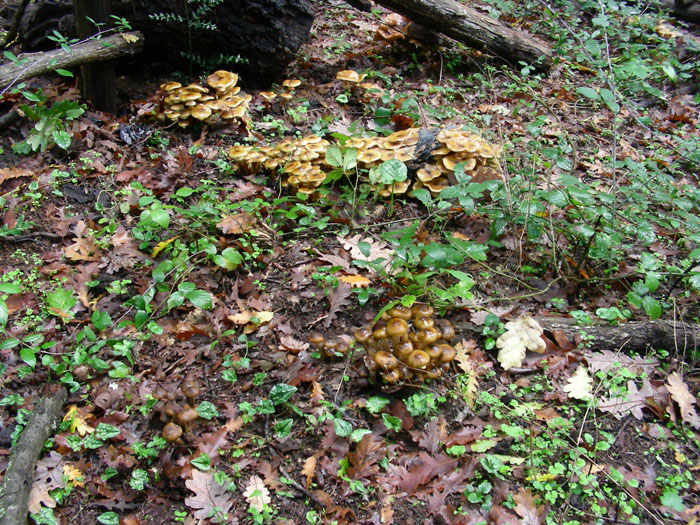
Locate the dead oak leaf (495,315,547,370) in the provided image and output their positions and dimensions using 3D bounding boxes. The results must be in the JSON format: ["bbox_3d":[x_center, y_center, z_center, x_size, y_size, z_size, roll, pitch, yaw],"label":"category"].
[{"bbox_3d":[0.337,0.156,1.508,0.091,0.032,0.116,18,57,12],"label":"dead oak leaf"}]

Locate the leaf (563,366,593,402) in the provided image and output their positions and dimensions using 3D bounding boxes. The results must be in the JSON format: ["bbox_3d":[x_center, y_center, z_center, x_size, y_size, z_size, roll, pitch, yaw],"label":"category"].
[{"bbox_3d":[0.418,0.218,1.407,0.057,0.020,0.078,2,41,0],"label":"leaf"}]

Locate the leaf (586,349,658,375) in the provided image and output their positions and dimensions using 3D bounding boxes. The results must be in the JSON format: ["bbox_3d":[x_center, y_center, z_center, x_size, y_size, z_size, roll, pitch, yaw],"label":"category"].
[{"bbox_3d":[0.522,0.188,1.465,0.131,0.022,0.073,6,37,6],"label":"leaf"}]

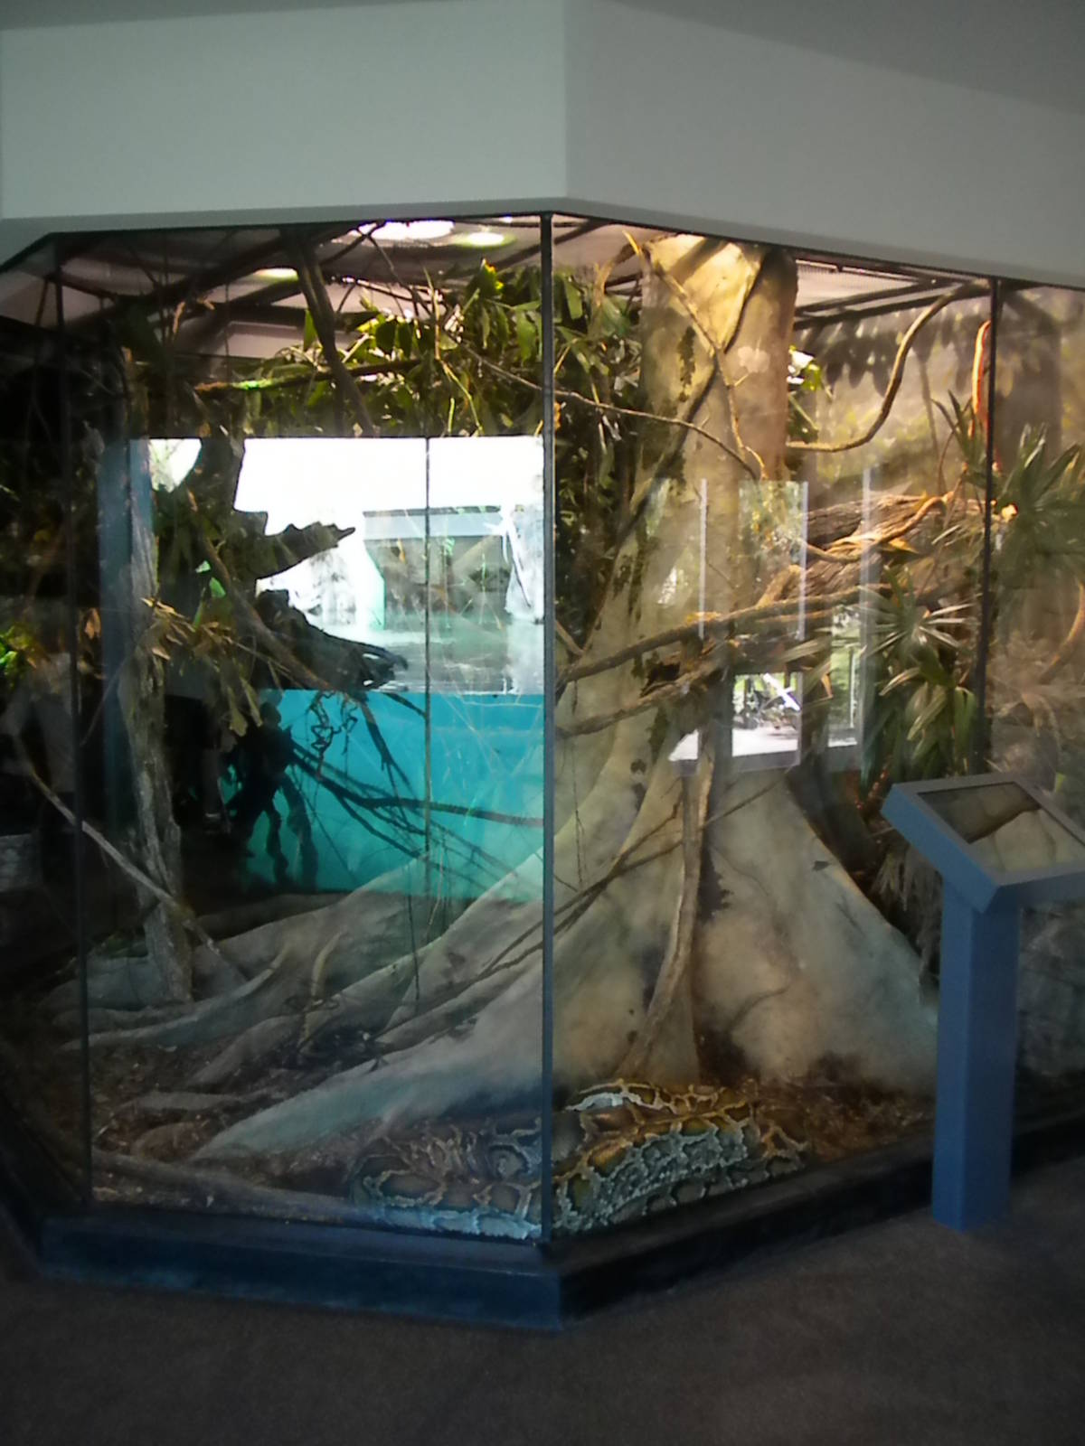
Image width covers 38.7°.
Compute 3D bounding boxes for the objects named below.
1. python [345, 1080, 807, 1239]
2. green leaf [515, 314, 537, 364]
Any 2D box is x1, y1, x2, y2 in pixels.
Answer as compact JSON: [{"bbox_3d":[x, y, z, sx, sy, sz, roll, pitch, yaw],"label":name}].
[{"bbox_3d":[0.082,0.940,3.437,1.000,0.180,0.520,-2,7,-15],"label":"python"},{"bbox_3d":[-0.040,-0.969,3.900,0.055,0.128,0.025,0,7,0],"label":"green leaf"}]

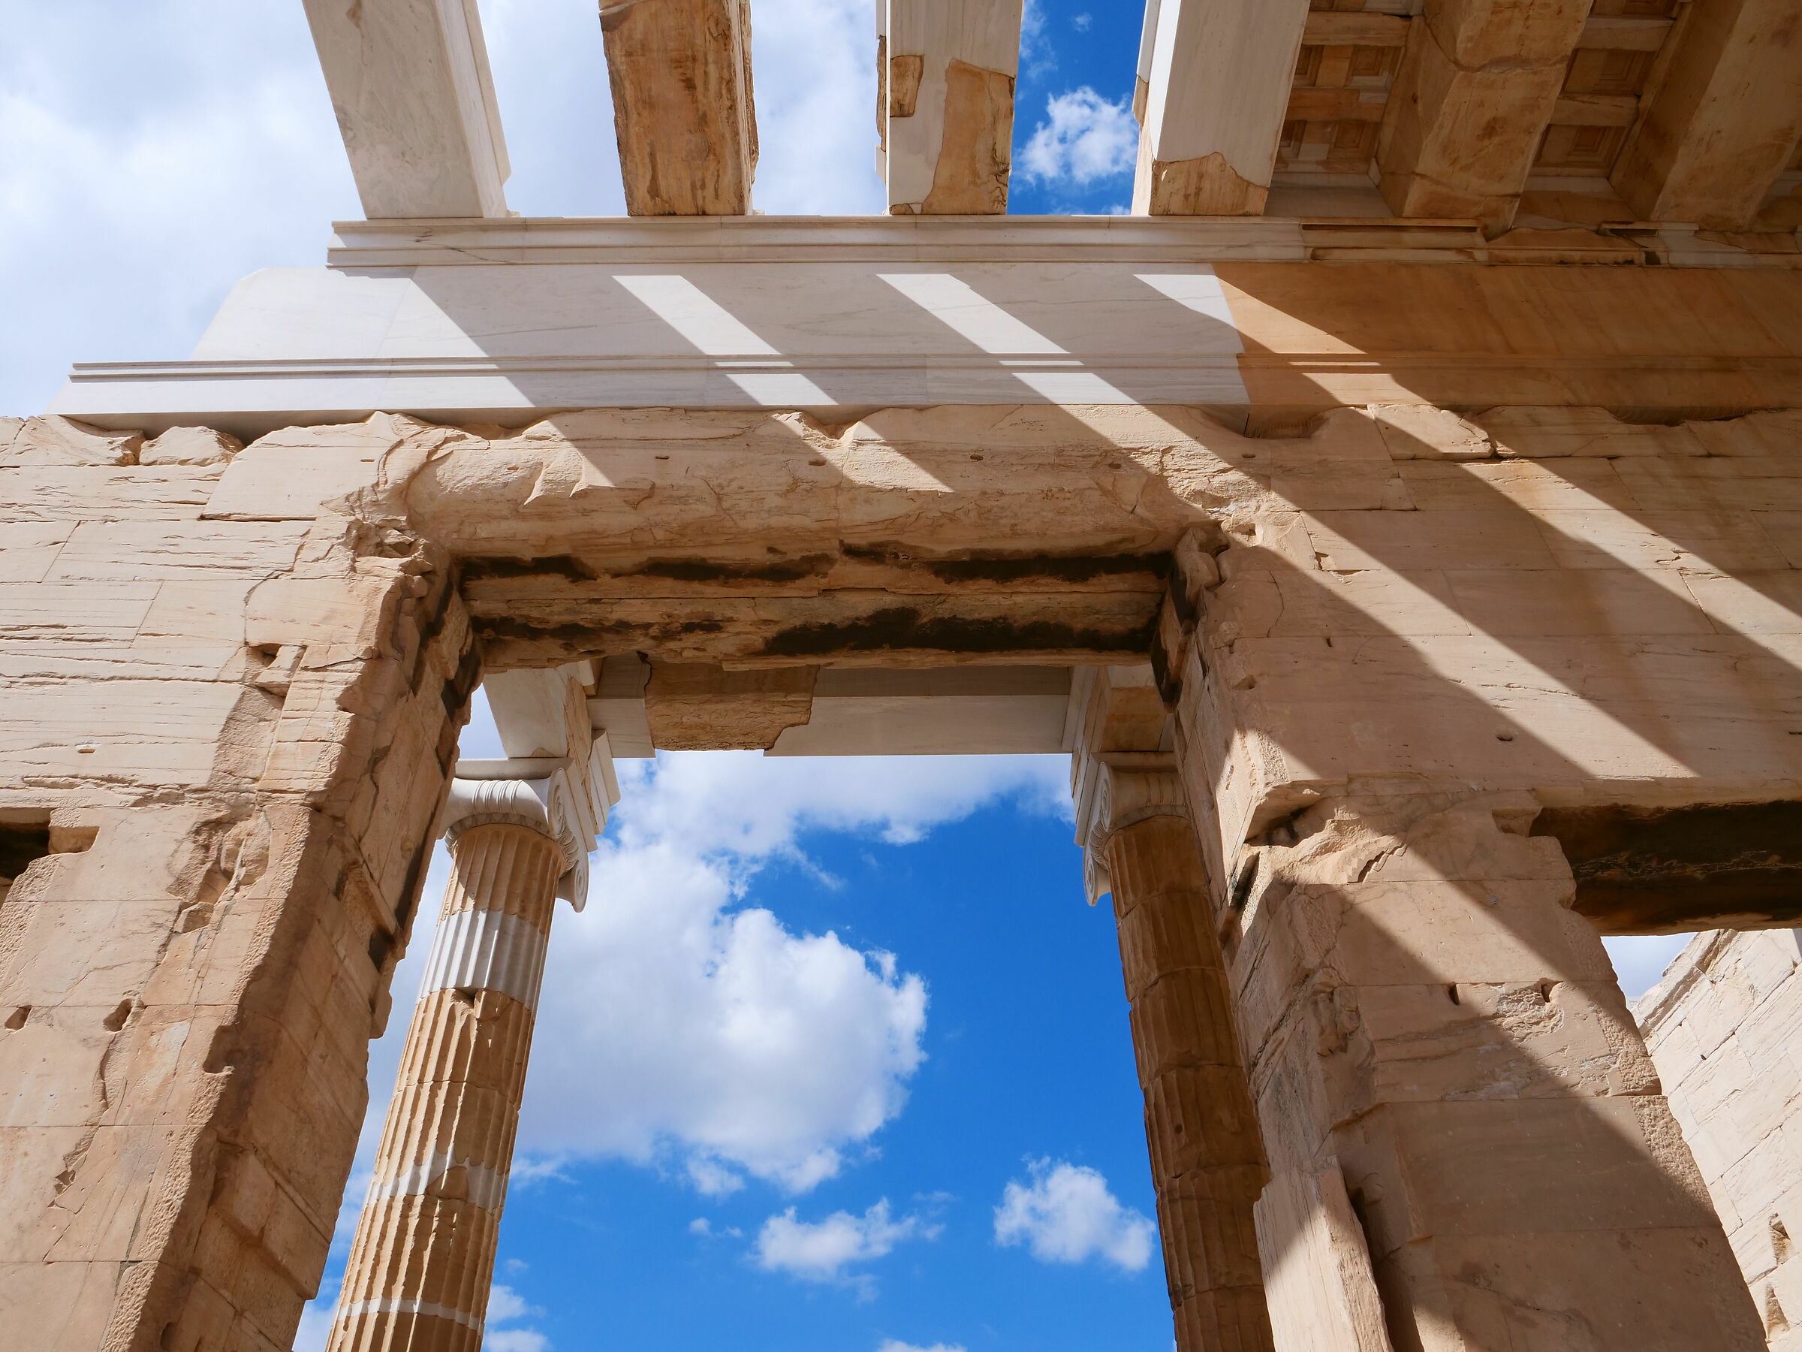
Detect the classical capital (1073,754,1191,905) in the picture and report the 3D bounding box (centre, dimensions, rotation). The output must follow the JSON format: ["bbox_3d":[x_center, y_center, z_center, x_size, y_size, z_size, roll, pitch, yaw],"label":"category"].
[{"bbox_3d":[2.191,1.326,10.797,1.140,0.700,1.500,-1,-44,-2],"label":"classical capital"}]

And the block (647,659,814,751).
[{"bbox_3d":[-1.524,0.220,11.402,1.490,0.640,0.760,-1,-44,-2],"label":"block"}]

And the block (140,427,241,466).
[{"bbox_3d":[-4.675,-1.373,8.377,0.580,0.450,0.400,-1,-44,-2],"label":"block"}]

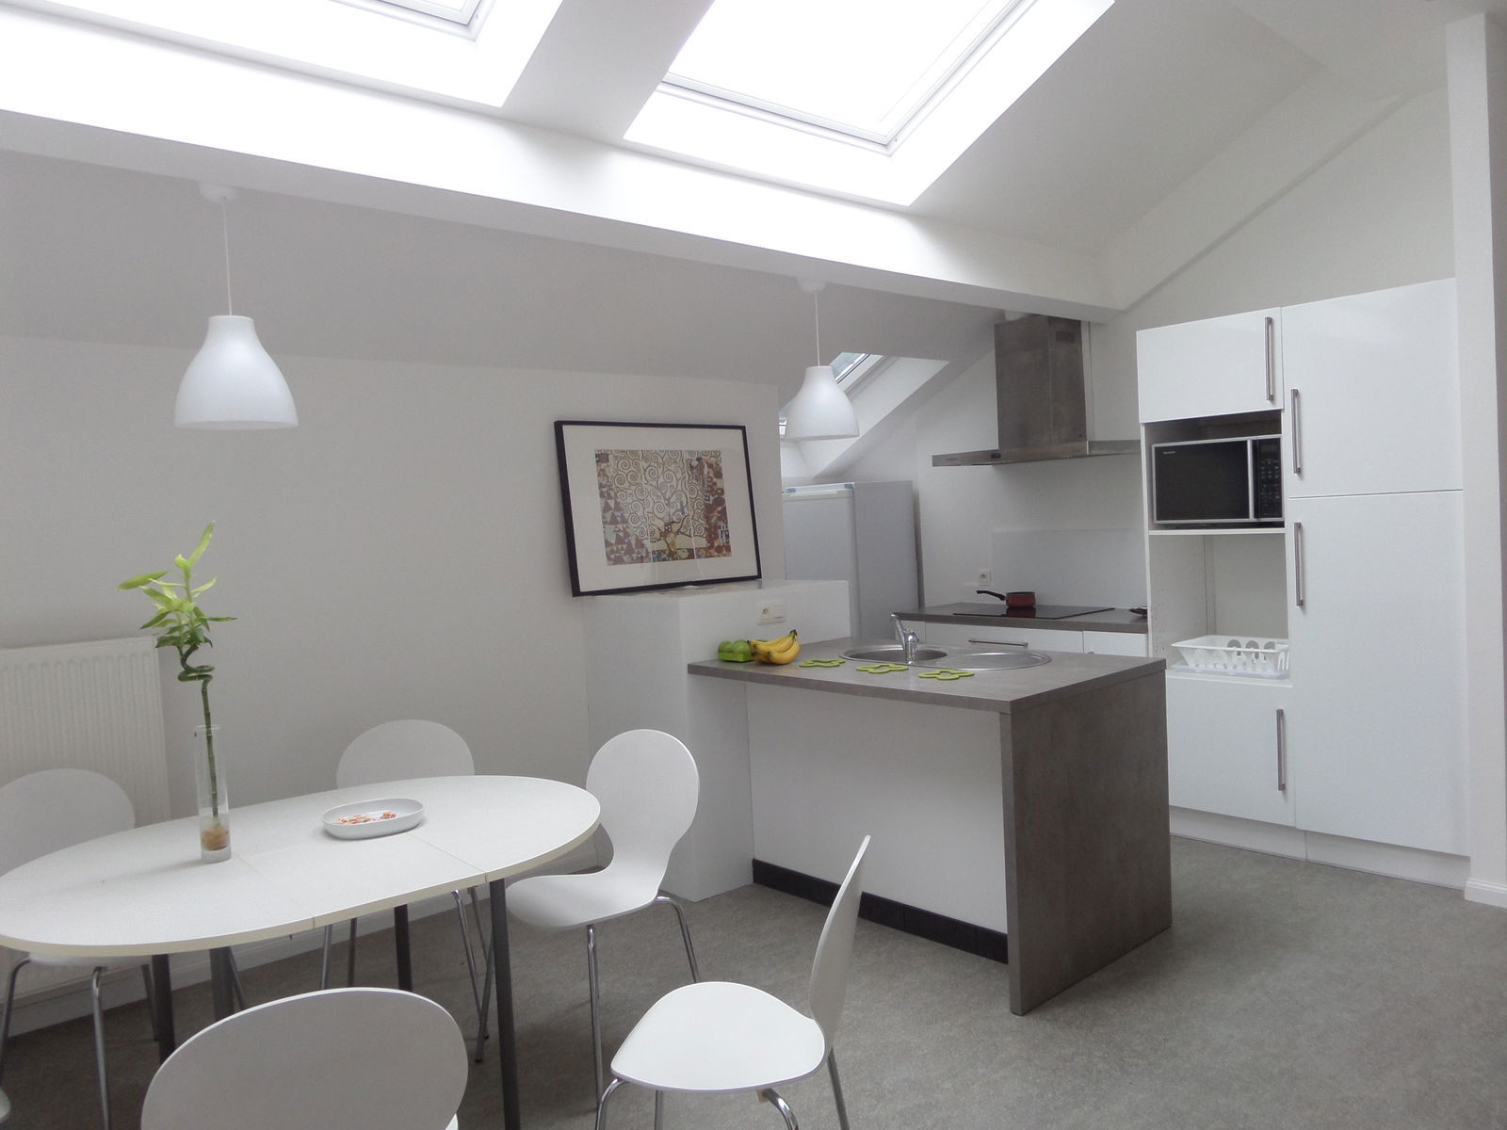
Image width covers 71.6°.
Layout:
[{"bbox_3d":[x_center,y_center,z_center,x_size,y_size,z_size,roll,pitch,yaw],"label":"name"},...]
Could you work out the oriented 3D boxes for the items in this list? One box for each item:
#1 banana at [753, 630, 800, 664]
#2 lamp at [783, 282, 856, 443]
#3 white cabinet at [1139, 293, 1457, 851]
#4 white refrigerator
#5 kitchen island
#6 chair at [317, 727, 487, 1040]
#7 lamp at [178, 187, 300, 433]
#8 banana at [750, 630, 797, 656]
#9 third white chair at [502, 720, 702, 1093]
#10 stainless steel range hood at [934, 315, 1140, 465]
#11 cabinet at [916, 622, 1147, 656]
[{"bbox_3d":[0.086,0.318,4.049,0.175,0.115,0.090,-3,2,1],"label":"banana"},{"bbox_3d":[0.235,-0.760,3.837,0.280,0.580,0.280,-3,2,0],"label":"lamp"},{"bbox_3d":[2.344,0.074,4.334,0.610,2.195,1.190,-5,3,-41],"label":"white cabinet"},{"bbox_3d":[0.615,0.343,6.415,0.580,1.665,0.600,-5,3,-41],"label":"white refrigerator"},{"bbox_3d":[0.602,0.818,3.865,0.935,0.920,1.515,-5,3,-41],"label":"kitchen island"},{"bbox_3d":[-1.077,0.955,3.220,0.480,0.865,0.510,-3,2,-10],"label":"chair"},{"bbox_3d":[-1.303,-0.642,2.595,0.280,0.590,0.280,-5,3,-41],"label":"lamp"},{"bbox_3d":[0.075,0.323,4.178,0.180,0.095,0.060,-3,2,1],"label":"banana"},{"bbox_3d":[-0.451,0.935,2.944,0.480,0.865,0.510,-1,3,39],"label":"third white chair"},{"bbox_3d":[1.429,-0.893,5.344,0.510,0.735,0.910,-5,3,-41],"label":"stainless steel range hood"},{"bbox_3d":[1.526,0.731,5.337,0.600,0.885,1.420,-5,3,-41],"label":"cabinet"}]

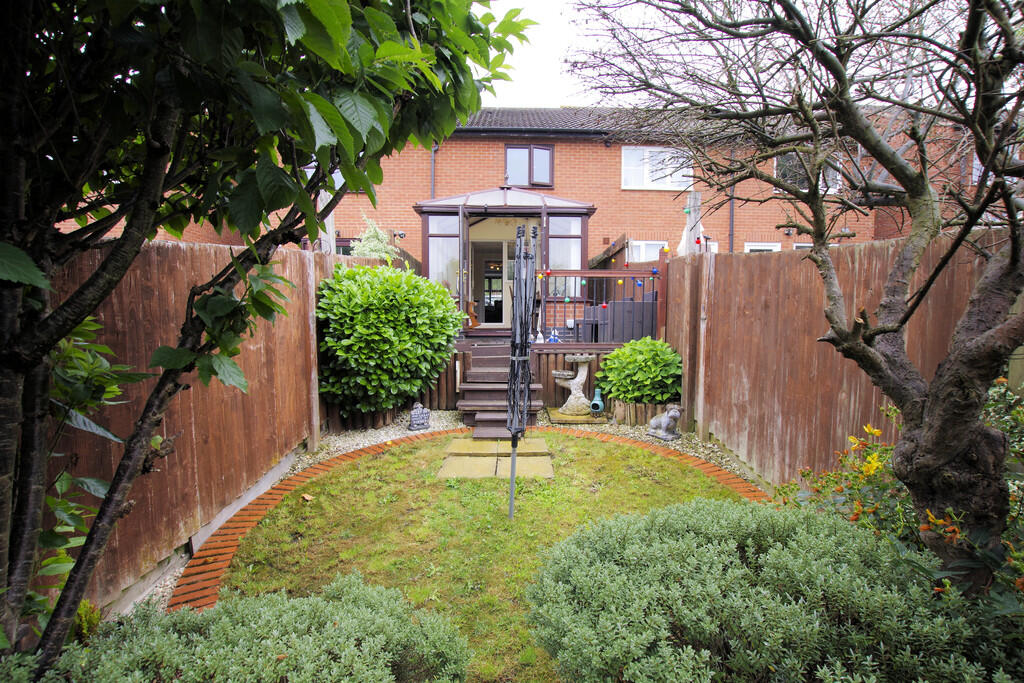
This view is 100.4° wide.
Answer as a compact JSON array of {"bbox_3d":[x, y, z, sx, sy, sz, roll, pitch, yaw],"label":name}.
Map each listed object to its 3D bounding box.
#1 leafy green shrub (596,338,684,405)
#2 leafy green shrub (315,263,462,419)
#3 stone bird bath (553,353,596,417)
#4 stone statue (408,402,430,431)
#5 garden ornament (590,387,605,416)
[{"bbox_3d":[1.400,0.310,4.920,0.950,0.760,0.880,0,5,0],"label":"leafy green shrub"},{"bbox_3d":[-1.240,-0.040,4.600,1.400,1.520,1.200,0,5,0],"label":"leafy green shrub"},{"bbox_3d":[0.730,0.500,4.970,0.510,0.710,0.380,0,5,0],"label":"stone bird bath"},{"bbox_3d":[-0.985,0.800,4.560,0.220,0.290,0.130,-1,5,-15],"label":"stone statue"},{"bbox_3d":[0.977,0.695,4.860,0.155,0.320,0.160,3,5,28],"label":"garden ornament"}]

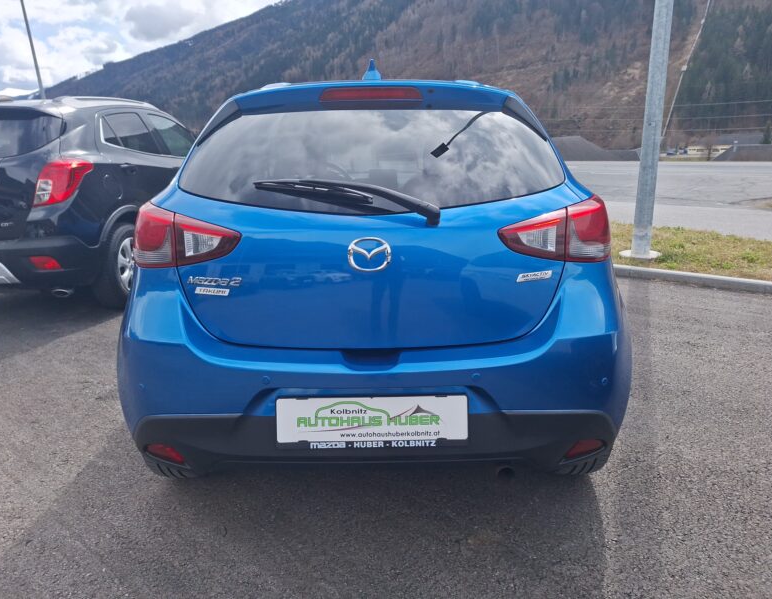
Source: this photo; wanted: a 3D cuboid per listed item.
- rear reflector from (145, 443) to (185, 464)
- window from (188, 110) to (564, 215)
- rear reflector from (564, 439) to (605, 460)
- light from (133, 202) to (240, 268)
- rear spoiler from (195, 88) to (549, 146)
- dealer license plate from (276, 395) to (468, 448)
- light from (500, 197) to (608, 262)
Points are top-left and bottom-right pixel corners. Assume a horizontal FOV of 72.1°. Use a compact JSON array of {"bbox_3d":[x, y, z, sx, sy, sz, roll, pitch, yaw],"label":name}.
[{"bbox_3d":[-0.659,0.455,1.582,0.140,0.050,0.035,5,17,20],"label":"rear reflector"},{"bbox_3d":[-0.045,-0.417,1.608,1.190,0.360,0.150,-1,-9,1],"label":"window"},{"bbox_3d":[0.592,0.437,1.566,0.140,0.050,0.035,-6,16,-19],"label":"rear reflector"},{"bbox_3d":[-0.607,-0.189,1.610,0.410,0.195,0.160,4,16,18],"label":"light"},{"bbox_3d":[-0.048,-0.565,1.618,1.090,0.190,0.240,-1,16,1],"label":"rear spoiler"},{"bbox_3d":[-0.037,0.331,1.443,0.524,0.148,0.020,-1,16,1],"label":"dealer license plate"},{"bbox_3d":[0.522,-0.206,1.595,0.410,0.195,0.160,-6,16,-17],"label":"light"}]

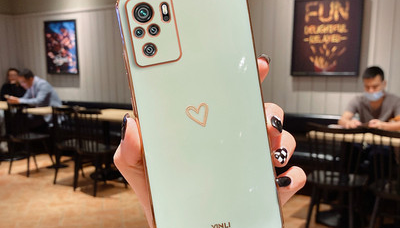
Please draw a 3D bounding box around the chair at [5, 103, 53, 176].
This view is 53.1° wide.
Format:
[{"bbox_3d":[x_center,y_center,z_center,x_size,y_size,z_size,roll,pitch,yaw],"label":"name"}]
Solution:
[{"bbox_3d":[-2.110,0.311,5.054,0.450,0.885,0.500,4,8,30],"label":"chair"}]

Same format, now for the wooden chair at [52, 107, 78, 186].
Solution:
[{"bbox_3d":[-1.392,0.363,4.628,0.450,0.885,0.500,4,8,30],"label":"wooden chair"}]

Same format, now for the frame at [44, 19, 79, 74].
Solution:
[{"bbox_3d":[-2.218,-1.066,6.424,0.710,0.840,0.045,4,8,30],"label":"frame"}]

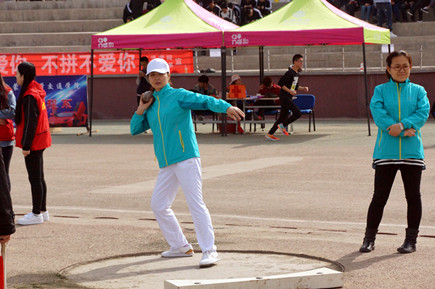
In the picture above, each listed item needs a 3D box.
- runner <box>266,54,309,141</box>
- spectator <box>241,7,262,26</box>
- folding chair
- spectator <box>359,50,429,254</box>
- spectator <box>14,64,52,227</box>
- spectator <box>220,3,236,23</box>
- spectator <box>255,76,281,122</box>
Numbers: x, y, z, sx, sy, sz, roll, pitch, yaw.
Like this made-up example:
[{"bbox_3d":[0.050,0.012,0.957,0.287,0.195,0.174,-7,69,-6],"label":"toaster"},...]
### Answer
[{"bbox_3d":[1.392,-0.942,25.202,0.800,1.704,0.520,1,4,28],"label":"runner"},{"bbox_3d":[1.029,-3.572,37.800,0.520,0.999,0.720,-1,4,9],"label":"spectator"},{"bbox_3d":[1.894,-0.683,27.750,0.490,0.815,0.530,0,4,18],"label":"folding chair"},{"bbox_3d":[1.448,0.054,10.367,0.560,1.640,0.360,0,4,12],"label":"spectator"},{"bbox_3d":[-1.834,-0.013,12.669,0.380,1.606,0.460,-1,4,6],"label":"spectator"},{"bbox_3d":[0.328,-3.642,37.800,0.520,1.127,0.750,0,4,16],"label":"spectator"},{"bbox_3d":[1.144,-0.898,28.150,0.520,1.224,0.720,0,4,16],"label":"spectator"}]

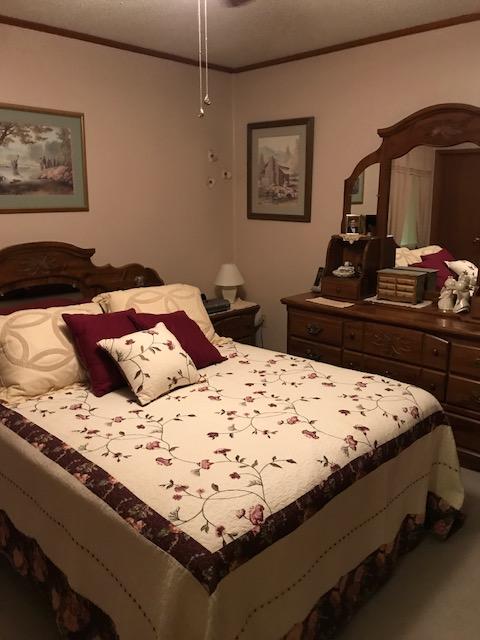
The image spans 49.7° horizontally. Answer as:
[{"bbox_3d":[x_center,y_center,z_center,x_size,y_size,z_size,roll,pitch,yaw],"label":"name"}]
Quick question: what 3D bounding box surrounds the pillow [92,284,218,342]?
[{"bbox_3d":[-0.533,0.007,3.289,0.740,0.190,0.500,-9,56,-33],"label":"pillow"}]

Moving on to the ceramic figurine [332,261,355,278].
[{"bbox_3d":[0.721,-0.359,3.580,0.150,0.095,0.100,12,19,41],"label":"ceramic figurine"}]

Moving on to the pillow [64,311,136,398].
[{"bbox_3d":[-0.644,0.154,2.749,0.150,0.460,0.460,-41,-20,33],"label":"pillow"}]

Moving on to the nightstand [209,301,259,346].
[{"bbox_3d":[-0.159,0.194,4.179,0.390,0.590,0.590,12,19,41],"label":"nightstand"}]

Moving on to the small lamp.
[{"bbox_3d":[-0.080,-0.295,4.239,0.245,0.315,0.245,-1,14,0],"label":"small lamp"}]

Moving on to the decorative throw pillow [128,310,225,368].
[{"bbox_3d":[-0.355,0.100,2.971,0.440,0.150,0.440,-5,44,-49],"label":"decorative throw pillow"}]

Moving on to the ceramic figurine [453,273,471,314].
[{"bbox_3d":[1.327,-0.167,3.078,0.090,0.213,0.085,6,15,25],"label":"ceramic figurine"}]

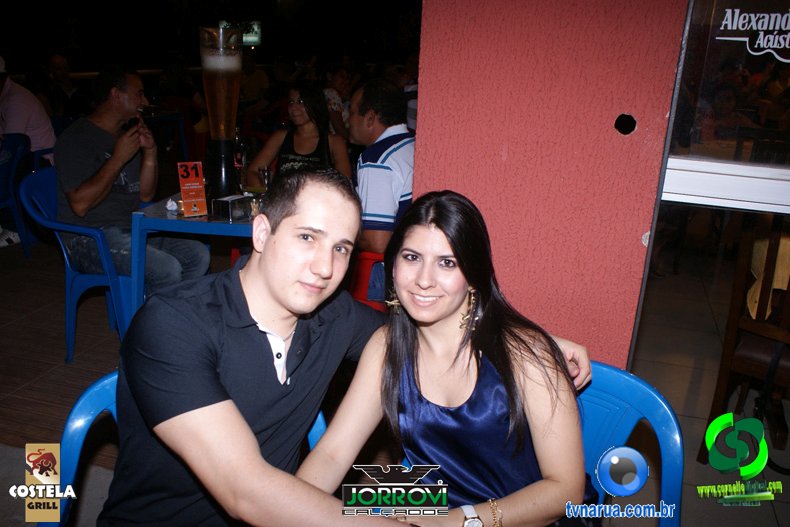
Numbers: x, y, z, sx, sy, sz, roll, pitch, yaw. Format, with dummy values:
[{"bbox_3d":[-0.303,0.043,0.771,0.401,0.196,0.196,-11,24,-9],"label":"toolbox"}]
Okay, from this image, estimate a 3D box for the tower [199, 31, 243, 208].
[{"bbox_3d":[-0.753,-0.641,2.877,0.180,0.745,0.180,3,18,0],"label":"tower"}]

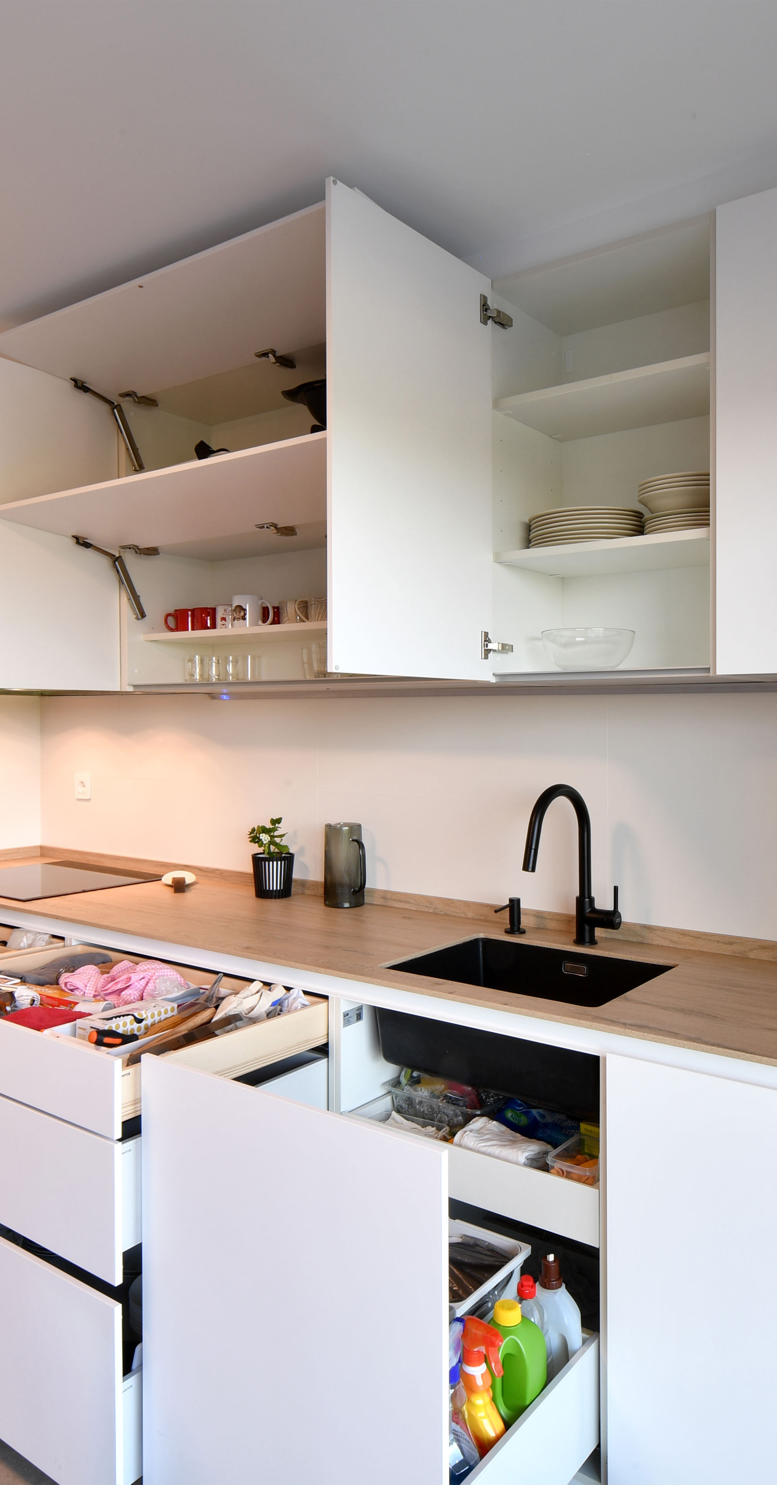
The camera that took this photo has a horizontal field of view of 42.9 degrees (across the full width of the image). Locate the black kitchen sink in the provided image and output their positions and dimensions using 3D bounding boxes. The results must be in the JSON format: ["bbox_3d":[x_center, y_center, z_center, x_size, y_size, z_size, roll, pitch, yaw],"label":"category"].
[{"bbox_3d":[0.297,0.556,2.029,0.480,0.190,0.385,1,2,37],"label":"black kitchen sink"}]

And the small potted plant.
[{"bbox_3d":[-0.332,0.324,2.806,0.122,0.232,0.122,0,2,0],"label":"small potted plant"}]

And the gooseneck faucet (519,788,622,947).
[{"bbox_3d":[0.402,0.275,2.159,0.240,0.365,0.125,-1,2,-43],"label":"gooseneck faucet"}]

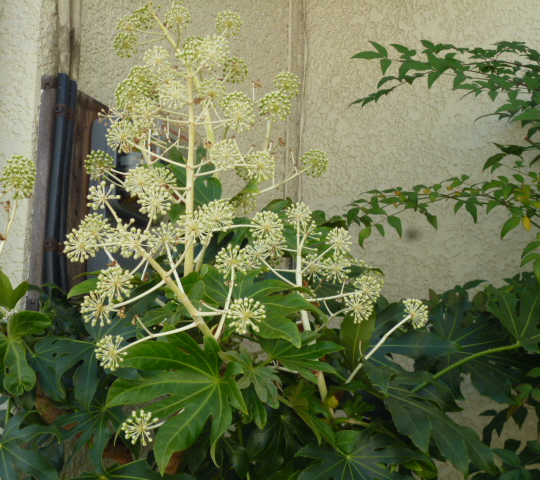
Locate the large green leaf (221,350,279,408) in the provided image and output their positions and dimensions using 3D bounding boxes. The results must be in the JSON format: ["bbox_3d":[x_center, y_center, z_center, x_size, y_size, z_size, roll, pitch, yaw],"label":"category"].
[{"bbox_3d":[-0.026,0.185,1.930,0.080,0.078,0.060,2,-11,0],"label":"large green leaf"}]

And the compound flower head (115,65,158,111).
[{"bbox_3d":[-0.191,-0.218,2.060,0.063,0.066,0.061,2,-11,0],"label":"compound flower head"}]

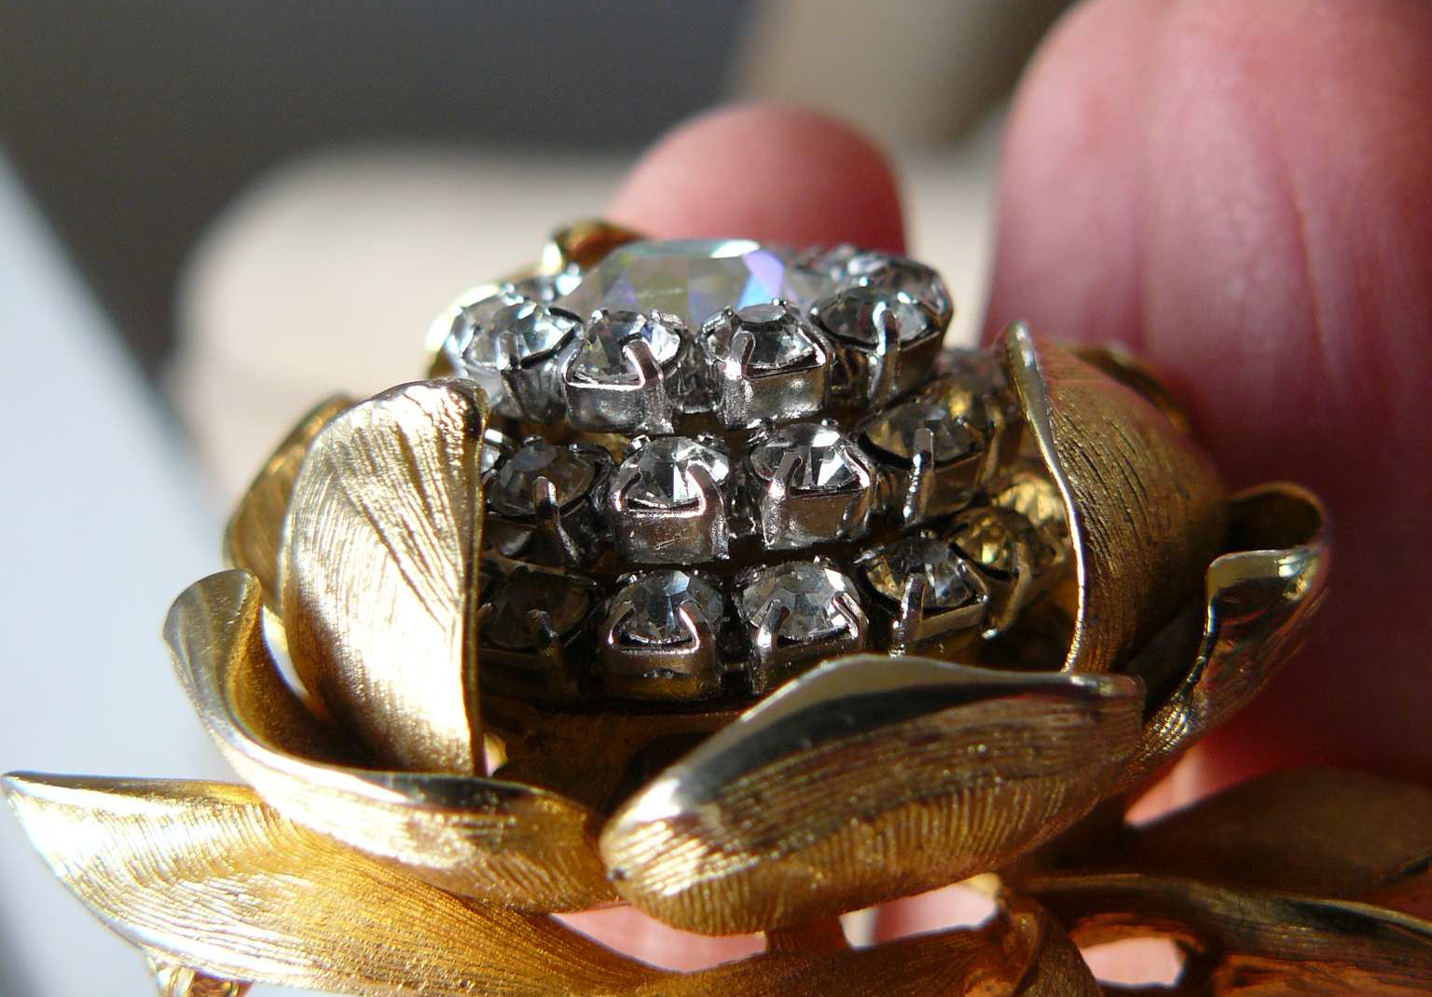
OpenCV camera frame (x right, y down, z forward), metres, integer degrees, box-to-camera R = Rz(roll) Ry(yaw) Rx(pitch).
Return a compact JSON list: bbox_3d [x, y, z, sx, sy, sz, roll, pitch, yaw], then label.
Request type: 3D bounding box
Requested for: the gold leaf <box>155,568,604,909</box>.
[{"bbox_3d":[-0.014,0.011,0.086,0.026,0.009,0.009,12,39,39],"label":"gold leaf"}]

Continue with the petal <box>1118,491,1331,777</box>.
[{"bbox_3d":[0.023,0.005,0.091,0.007,0.009,0.022,31,31,18],"label":"petal"}]

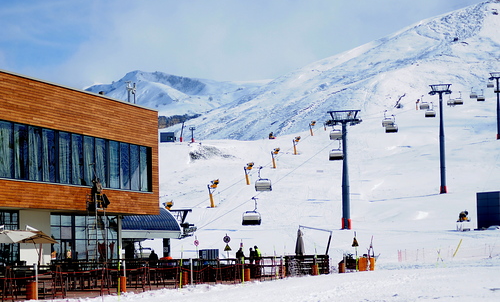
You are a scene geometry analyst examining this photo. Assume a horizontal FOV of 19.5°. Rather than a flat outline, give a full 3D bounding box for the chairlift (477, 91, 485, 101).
[{"bbox_3d":[68.579,-16.314,432.000,2.300,3.400,1.150,-2,-4,15],"label":"chairlift"}]

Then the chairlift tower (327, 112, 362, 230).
[{"bbox_3d":[16.520,3.214,253.000,5.700,20.700,3.000,-2,-4,15],"label":"chairlift tower"}]

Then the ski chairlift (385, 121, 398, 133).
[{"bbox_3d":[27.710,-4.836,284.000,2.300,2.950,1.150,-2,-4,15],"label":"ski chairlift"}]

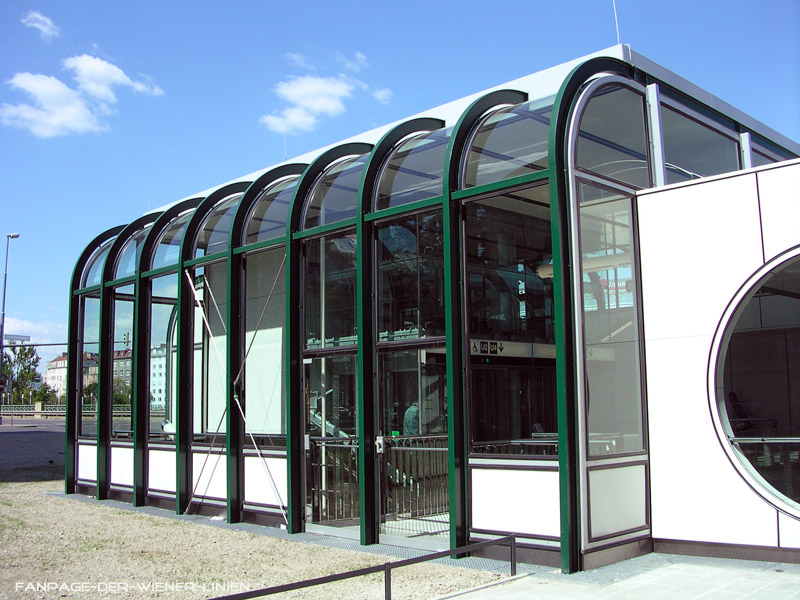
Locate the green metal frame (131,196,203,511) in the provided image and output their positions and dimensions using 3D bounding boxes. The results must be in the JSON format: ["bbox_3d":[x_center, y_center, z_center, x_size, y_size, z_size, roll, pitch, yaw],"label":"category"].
[{"bbox_3d":[-3.889,0.793,14.886,1.502,5.491,0.107,6,-10,-44],"label":"green metal frame"}]

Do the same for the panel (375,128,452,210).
[{"bbox_3d":[0.586,-1.586,9.838,1.258,1.271,1.205,7,-11,-44],"label":"panel"}]

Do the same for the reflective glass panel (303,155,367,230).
[{"bbox_3d":[-0.382,-1.528,11.630,1.316,1.387,1.401,6,-10,-44],"label":"reflective glass panel"}]

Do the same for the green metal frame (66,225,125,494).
[{"bbox_3d":[-5.833,1.070,16.933,1.502,5.491,0.107,6,-10,-44],"label":"green metal frame"}]

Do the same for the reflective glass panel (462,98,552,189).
[{"bbox_3d":[1.604,-1.804,9.611,1.316,1.387,1.401,6,-10,-44],"label":"reflective glass panel"}]

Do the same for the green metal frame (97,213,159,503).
[{"bbox_3d":[-4.864,0.932,15.907,1.502,5.491,0.107,6,-10,-44],"label":"green metal frame"}]

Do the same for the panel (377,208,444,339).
[{"bbox_3d":[0.215,-0.274,10.021,0.072,1.502,1.373,6,-10,-44],"label":"panel"}]

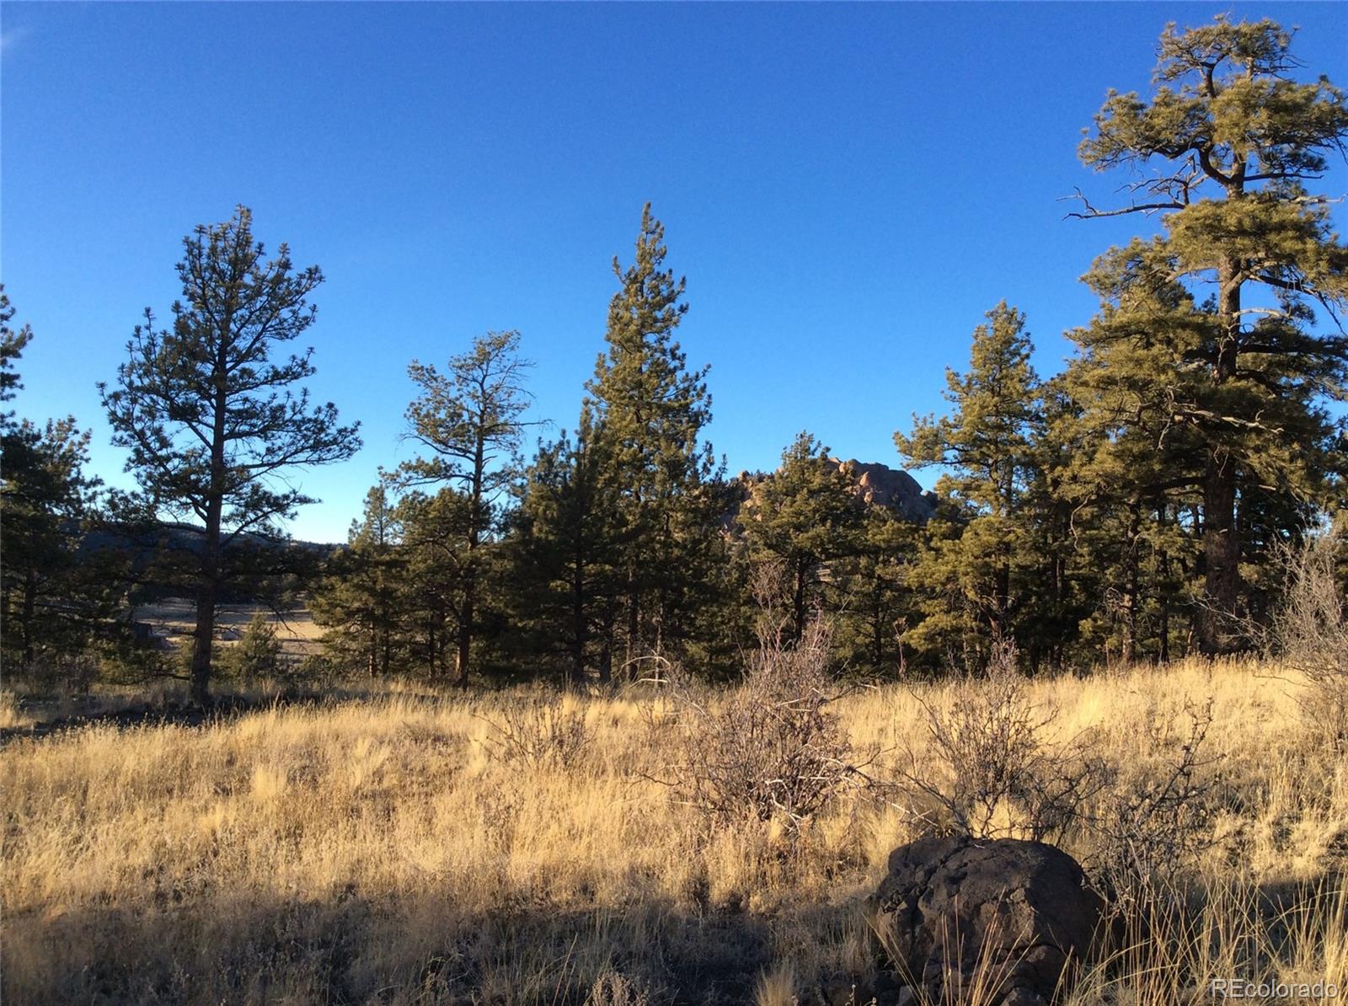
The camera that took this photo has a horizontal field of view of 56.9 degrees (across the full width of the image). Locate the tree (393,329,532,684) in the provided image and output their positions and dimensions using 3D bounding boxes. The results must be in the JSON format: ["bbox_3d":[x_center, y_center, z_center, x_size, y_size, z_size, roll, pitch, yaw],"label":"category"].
[{"bbox_3d":[-3.735,0.065,22.000,2.380,6.210,2.380,1,-3,0],"label":"tree"}]

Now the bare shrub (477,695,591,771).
[{"bbox_3d":[-1.113,1.846,10.000,0.890,0.640,0.800,1,-3,0],"label":"bare shrub"}]

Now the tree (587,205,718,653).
[{"bbox_3d":[-0.460,-1.369,26.500,2.740,9.950,2.740,1,-3,0],"label":"tree"}]

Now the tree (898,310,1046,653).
[{"bbox_3d":[5.958,-0.370,25.000,2.920,7.230,2.920,1,-3,0],"label":"tree"}]

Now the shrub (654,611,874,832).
[{"bbox_3d":[0.547,1.338,7.600,1.300,1.350,1.170,1,-3,0],"label":"shrub"}]

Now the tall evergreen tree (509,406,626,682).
[{"bbox_3d":[-1.924,0.743,22.500,2.050,4.940,2.050,1,-3,0],"label":"tall evergreen tree"}]

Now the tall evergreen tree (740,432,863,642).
[{"bbox_3d":[2.766,1.006,27.000,2.590,5.020,2.590,1,-3,0],"label":"tall evergreen tree"}]

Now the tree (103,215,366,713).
[{"bbox_3d":[-6.230,-0.667,17.500,3.540,6.950,3.360,1,-3,0],"label":"tree"}]

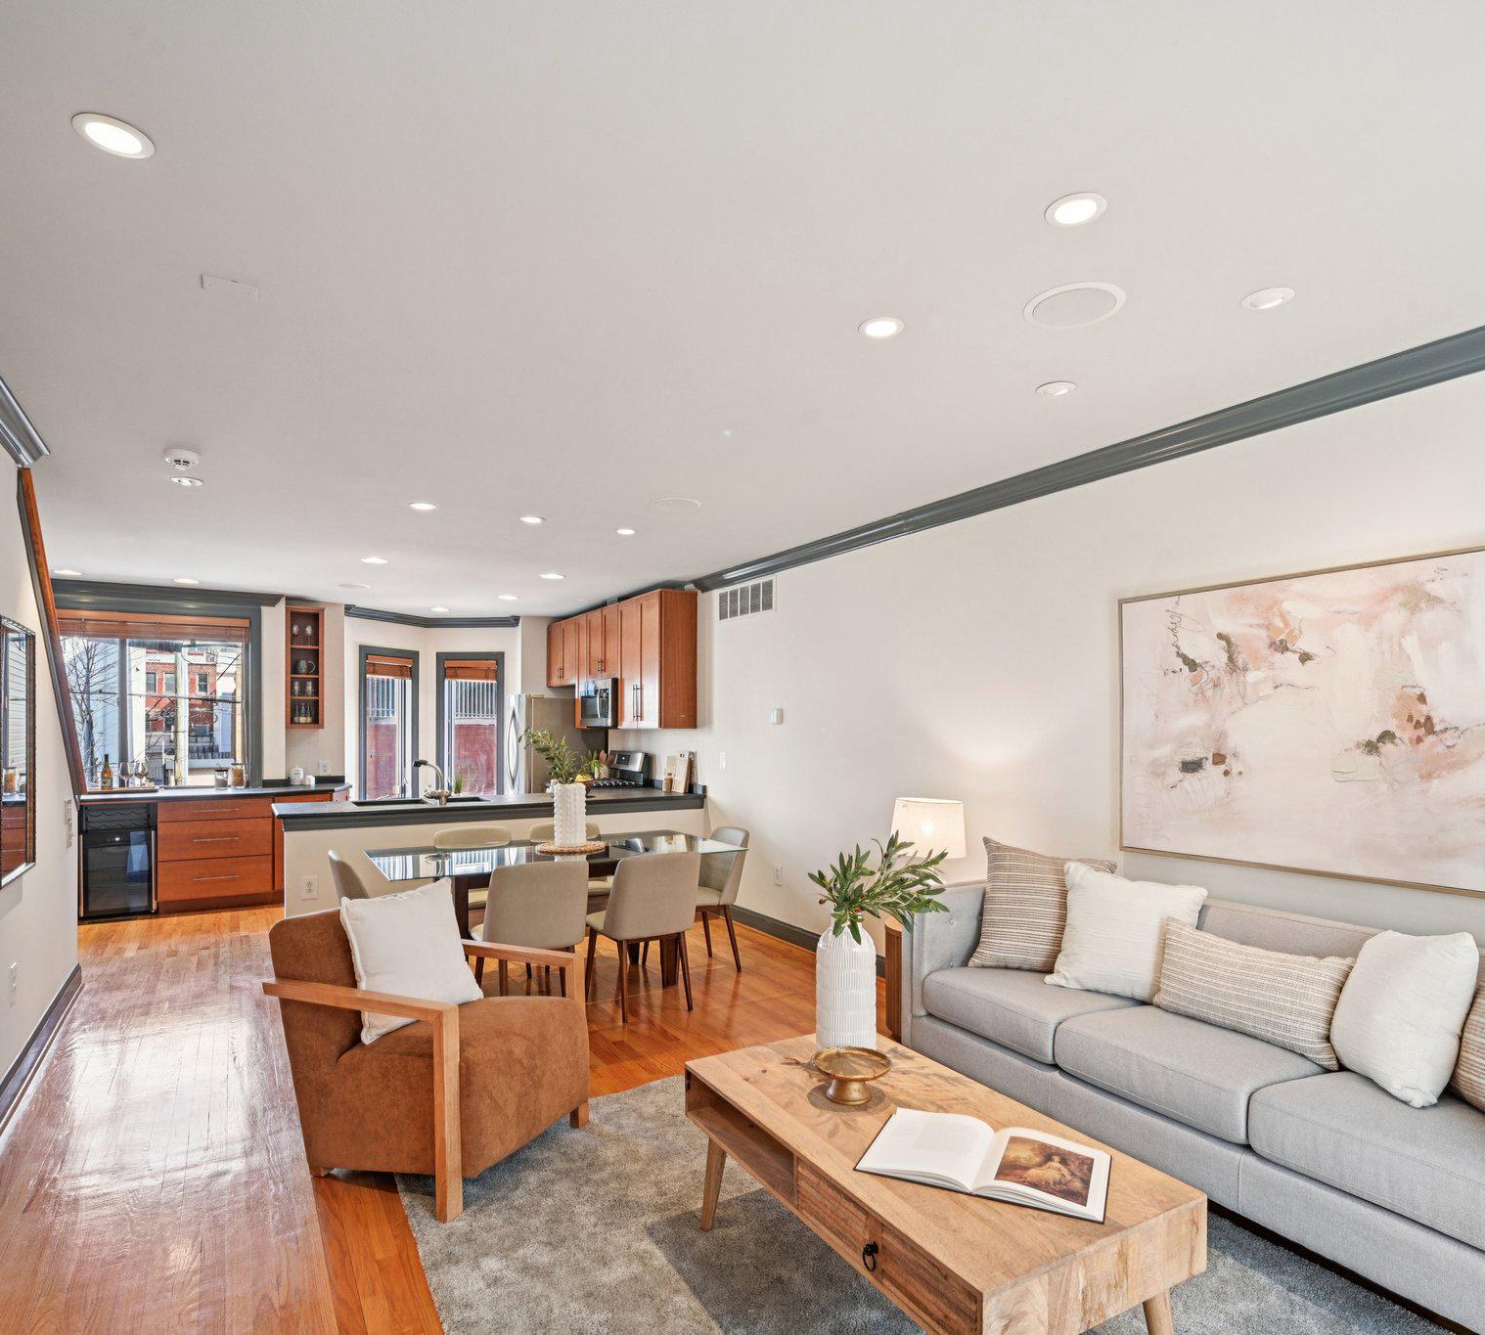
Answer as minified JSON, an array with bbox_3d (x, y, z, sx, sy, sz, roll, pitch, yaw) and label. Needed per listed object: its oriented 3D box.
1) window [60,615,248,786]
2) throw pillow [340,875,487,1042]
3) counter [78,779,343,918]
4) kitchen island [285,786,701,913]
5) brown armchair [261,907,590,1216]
[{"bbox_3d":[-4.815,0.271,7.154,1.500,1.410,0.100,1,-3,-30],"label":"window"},{"bbox_3d":[-1.121,0.976,3.000,0.140,0.440,0.440,-25,-14,30],"label":"throw pillow"},{"bbox_3d":[-4.226,1.467,7.324,1.900,0.910,0.830,2,-4,-31],"label":"counter"},{"bbox_3d":[-1.756,1.408,6.462,2.900,0.910,0.880,2,-4,-31],"label":"kitchen island"},{"bbox_3d":[-1.061,1.244,3.052,0.820,0.770,0.730,-1,-4,24],"label":"brown armchair"}]

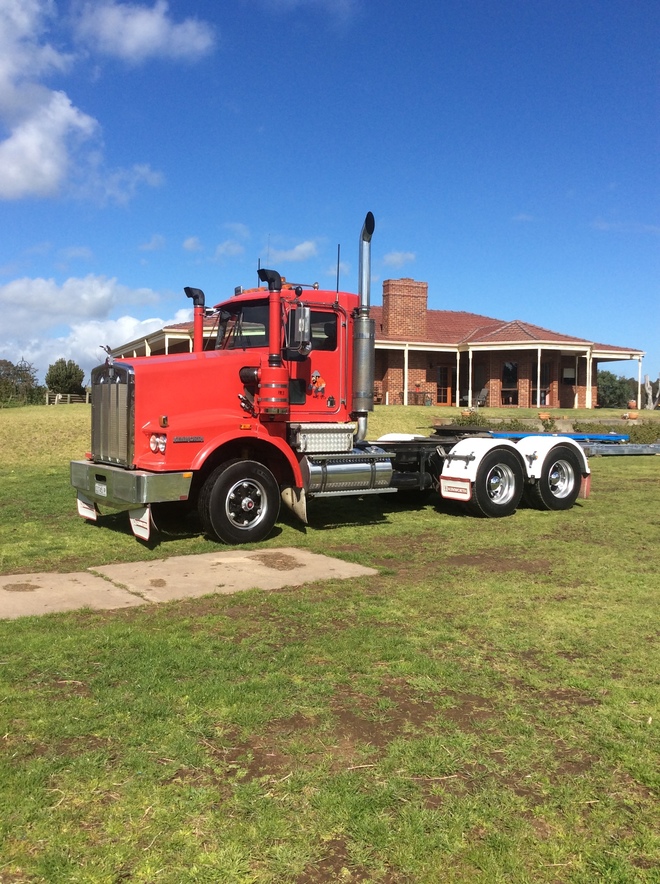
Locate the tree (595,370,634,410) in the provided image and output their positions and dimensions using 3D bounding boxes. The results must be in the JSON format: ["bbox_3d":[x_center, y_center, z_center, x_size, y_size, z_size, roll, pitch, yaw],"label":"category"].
[{"bbox_3d":[19.876,-3.703,57.000,2.800,2.800,2.700,0,3,0],"label":"tree"}]

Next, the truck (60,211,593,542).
[{"bbox_3d":[0.391,-1.000,12.308,7.883,4.250,2.631,-2,4,-35],"label":"truck"}]

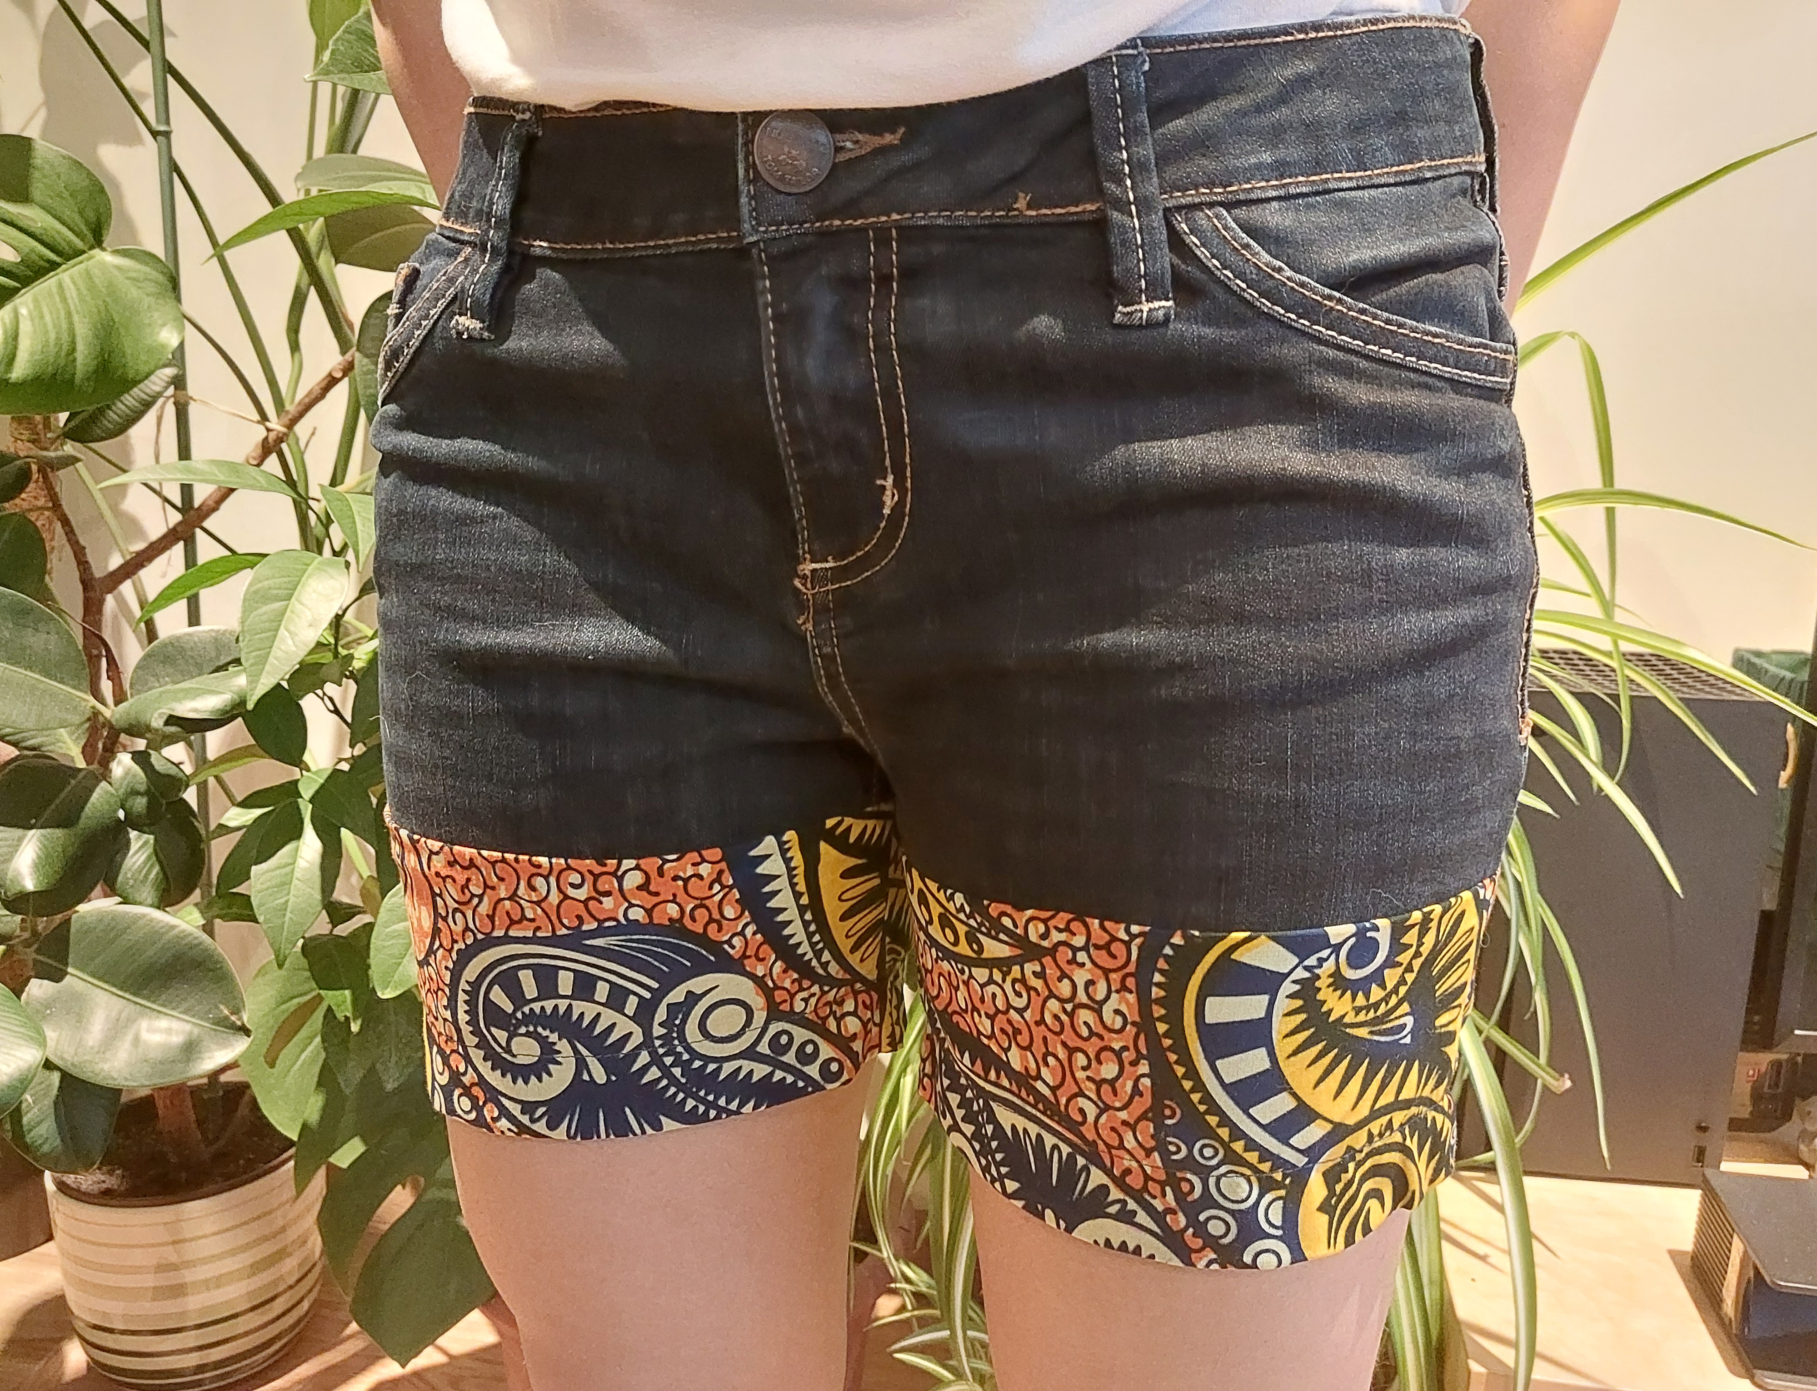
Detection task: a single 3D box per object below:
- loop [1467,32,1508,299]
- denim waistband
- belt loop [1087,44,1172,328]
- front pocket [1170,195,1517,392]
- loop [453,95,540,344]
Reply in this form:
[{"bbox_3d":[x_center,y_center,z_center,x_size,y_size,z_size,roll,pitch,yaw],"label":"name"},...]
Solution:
[{"bbox_3d":[0.163,-0.148,0.450,0.010,0.071,0.014,-1,15,18],"label":"loop"},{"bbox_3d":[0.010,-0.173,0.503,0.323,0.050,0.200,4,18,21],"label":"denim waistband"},{"bbox_3d":[0.055,-0.125,0.394,0.015,0.066,0.007,-5,12,0],"label":"belt loop"},{"bbox_3d":[0.115,-0.104,0.417,0.106,0.051,0.030,-9,15,-21],"label":"front pocket"},{"bbox_3d":[-0.118,-0.137,0.463,0.014,0.066,0.009,21,14,35],"label":"loop"}]

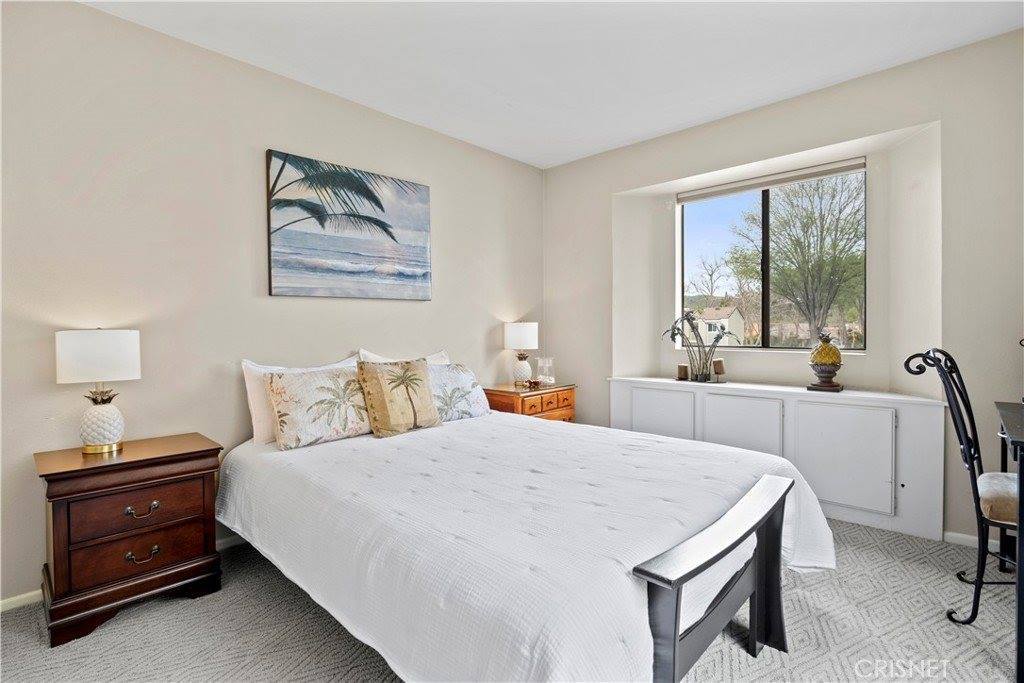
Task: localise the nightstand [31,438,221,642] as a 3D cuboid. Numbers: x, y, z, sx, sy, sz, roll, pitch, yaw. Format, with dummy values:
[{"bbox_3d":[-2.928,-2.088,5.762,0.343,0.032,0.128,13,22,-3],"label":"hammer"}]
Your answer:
[{"bbox_3d":[-1.569,0.750,1.896,0.545,0.600,0.420,-2,2,-45],"label":"nightstand"}]

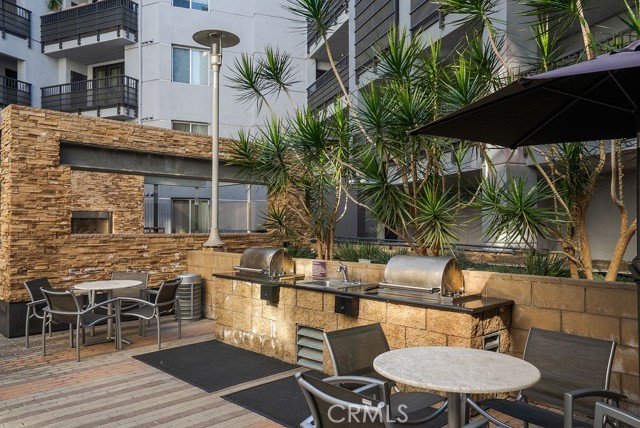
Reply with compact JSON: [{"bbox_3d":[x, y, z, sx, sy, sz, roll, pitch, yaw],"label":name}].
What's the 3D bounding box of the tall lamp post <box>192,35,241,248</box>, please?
[{"bbox_3d":[-1.756,-1.240,7.775,0.800,3.526,0.800,0,-2,0],"label":"tall lamp post"}]

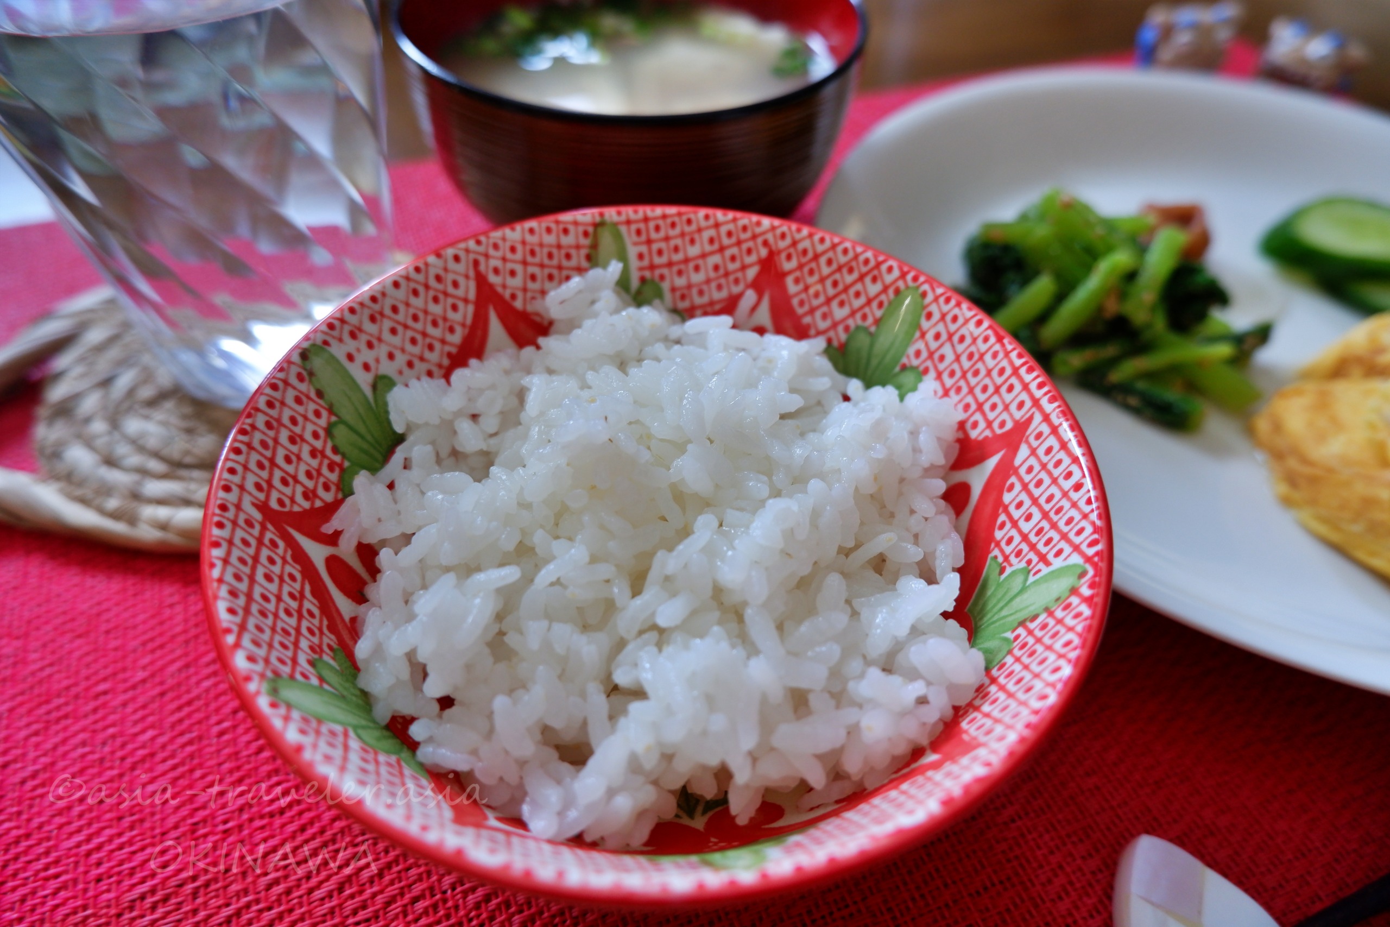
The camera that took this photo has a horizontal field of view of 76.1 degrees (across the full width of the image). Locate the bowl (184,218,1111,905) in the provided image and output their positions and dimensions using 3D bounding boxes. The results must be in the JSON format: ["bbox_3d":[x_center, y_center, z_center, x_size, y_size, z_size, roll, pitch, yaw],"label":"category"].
[{"bbox_3d":[-0.005,0.017,0.150,0.124,0.060,0.124,1,48,-1],"label":"bowl"}]

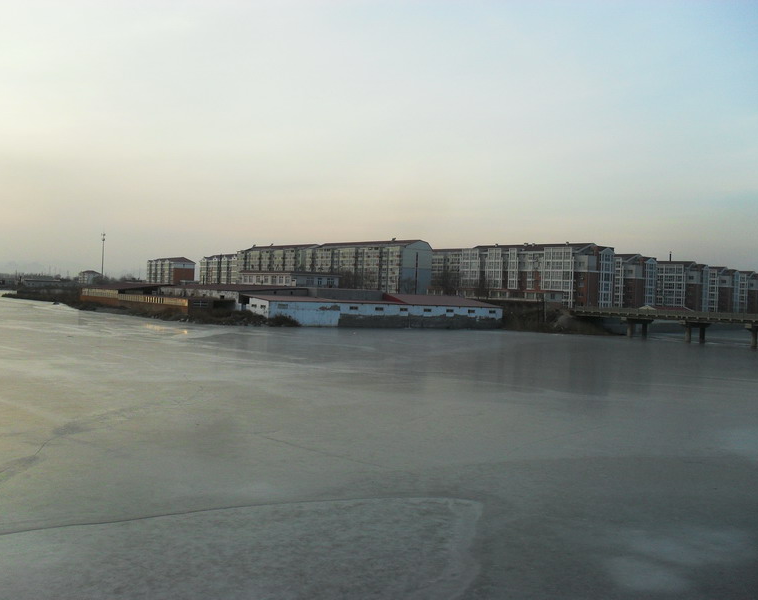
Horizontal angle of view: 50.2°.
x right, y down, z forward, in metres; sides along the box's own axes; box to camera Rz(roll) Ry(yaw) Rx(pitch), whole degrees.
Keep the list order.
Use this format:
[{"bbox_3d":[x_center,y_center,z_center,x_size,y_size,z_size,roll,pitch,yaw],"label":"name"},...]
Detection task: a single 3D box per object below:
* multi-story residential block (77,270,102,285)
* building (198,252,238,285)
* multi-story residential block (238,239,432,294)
[{"bbox_3d":[-274.790,-20.720,771.470,14.000,13.600,27.000,2,1,-38],"label":"multi-story residential block"},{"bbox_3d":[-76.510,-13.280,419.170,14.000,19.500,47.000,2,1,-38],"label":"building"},{"bbox_3d":[-22.200,-11.560,325.890,14.400,21.700,115.000,2,1,-38],"label":"multi-story residential block"}]

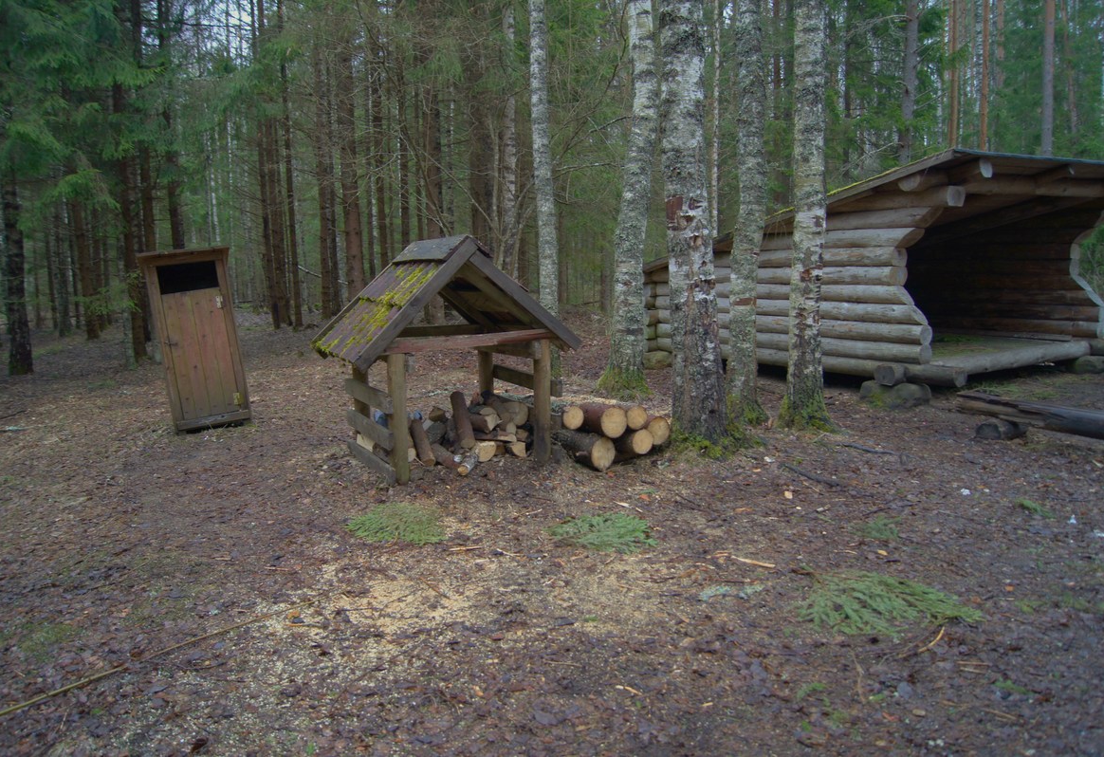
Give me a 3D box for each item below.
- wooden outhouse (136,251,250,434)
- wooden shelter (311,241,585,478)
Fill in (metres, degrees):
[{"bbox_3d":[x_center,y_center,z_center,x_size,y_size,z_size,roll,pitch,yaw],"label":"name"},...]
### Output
[{"bbox_3d":[-3.803,-0.463,9.228,0.833,1.853,1.150,-9,13,-20],"label":"wooden outhouse"},{"bbox_3d":[-0.893,-0.241,7.126,1.788,1.826,1.368,-5,9,-26],"label":"wooden shelter"}]

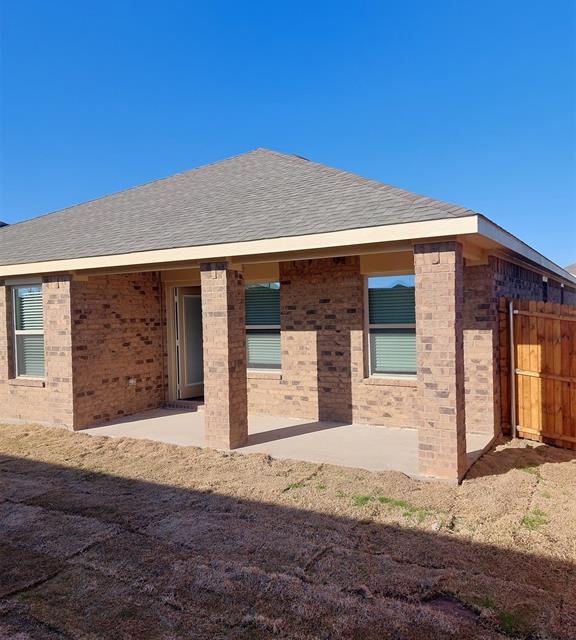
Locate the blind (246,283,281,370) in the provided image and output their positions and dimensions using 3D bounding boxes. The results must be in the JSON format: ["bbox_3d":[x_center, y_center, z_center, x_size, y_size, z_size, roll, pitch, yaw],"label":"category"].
[{"bbox_3d":[-0.398,0.110,9.006,0.860,1.497,0.060,-1,1,31],"label":"blind"}]

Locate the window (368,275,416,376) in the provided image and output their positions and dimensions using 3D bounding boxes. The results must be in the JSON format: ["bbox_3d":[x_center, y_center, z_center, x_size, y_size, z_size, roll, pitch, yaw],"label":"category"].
[{"bbox_3d":[1.620,0.092,7.746,0.910,1.531,0.100,-1,1,31],"label":"window"}]

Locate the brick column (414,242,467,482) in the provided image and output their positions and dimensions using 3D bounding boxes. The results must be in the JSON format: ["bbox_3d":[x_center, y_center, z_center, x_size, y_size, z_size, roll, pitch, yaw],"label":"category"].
[{"bbox_3d":[1.597,0.403,5.542,0.405,2.372,0.395,-1,1,31],"label":"brick column"}]

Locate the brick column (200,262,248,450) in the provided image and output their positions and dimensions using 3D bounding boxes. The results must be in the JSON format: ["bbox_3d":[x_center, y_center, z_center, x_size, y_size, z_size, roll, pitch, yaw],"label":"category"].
[{"bbox_3d":[-0.826,0.458,7.008,0.405,2.366,0.395,-1,1,31],"label":"brick column"}]

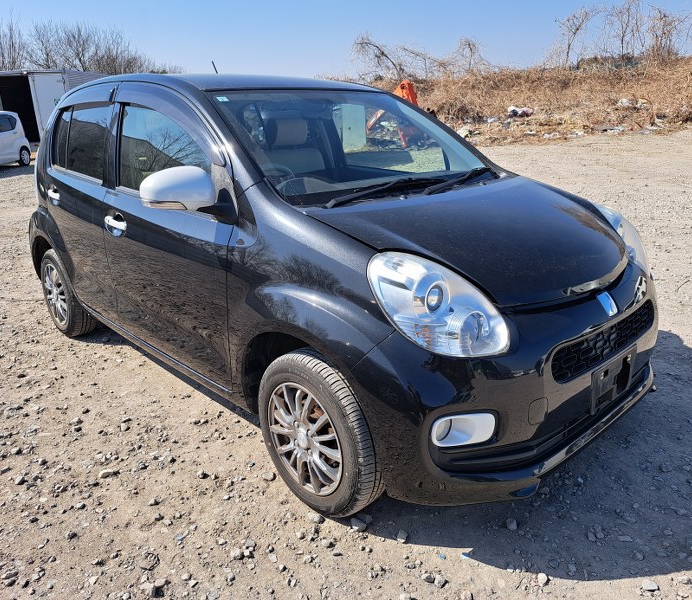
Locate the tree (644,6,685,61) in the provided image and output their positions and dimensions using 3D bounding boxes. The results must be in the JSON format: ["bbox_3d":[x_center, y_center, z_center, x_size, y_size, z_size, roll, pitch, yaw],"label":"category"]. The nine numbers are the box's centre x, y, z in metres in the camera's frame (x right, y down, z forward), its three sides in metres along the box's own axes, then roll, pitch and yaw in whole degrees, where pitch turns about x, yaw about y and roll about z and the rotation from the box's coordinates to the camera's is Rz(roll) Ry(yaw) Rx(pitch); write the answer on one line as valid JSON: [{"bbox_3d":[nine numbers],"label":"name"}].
[{"bbox_3d":[10.909,-9.128,19.000,1.600,2.000,1.500,8,20,27],"label":"tree"}]

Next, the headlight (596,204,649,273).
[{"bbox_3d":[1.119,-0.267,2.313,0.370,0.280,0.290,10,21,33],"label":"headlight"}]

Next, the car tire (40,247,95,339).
[{"bbox_3d":[-1.772,-0.046,3.547,0.168,0.566,0.566,-17,23,-41],"label":"car tire"}]

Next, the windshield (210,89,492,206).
[{"bbox_3d":[0.072,-0.699,2.405,1.270,0.120,0.910,-17,56,-41],"label":"windshield"}]

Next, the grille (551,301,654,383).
[{"bbox_3d":[0.870,0.125,1.804,0.750,0.145,0.090,-17,23,-41],"label":"grille"}]

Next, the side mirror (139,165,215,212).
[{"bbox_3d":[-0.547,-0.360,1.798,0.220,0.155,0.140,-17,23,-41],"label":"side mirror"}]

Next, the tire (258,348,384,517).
[{"bbox_3d":[-0.083,0.437,1.855,0.168,0.566,0.566,-17,23,-41],"label":"tire"}]

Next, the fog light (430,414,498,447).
[{"bbox_3d":[0.321,0.355,1.505,0.200,0.105,0.080,-6,18,-13],"label":"fog light"}]

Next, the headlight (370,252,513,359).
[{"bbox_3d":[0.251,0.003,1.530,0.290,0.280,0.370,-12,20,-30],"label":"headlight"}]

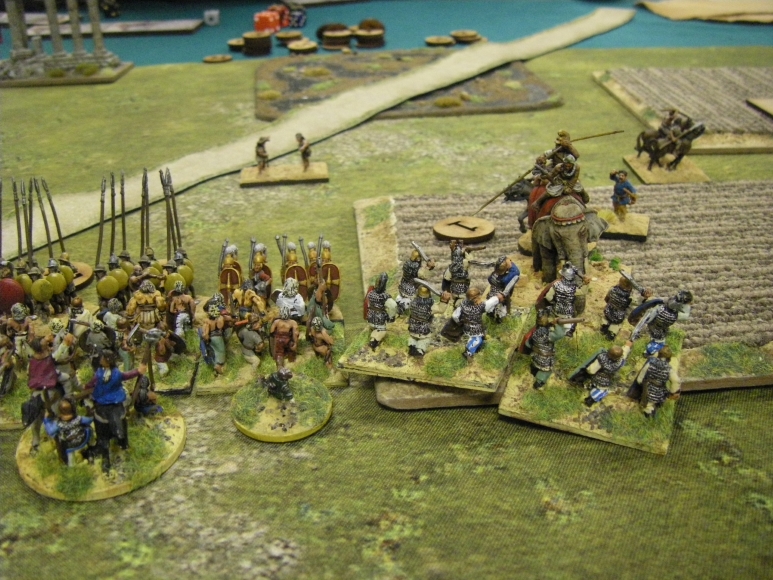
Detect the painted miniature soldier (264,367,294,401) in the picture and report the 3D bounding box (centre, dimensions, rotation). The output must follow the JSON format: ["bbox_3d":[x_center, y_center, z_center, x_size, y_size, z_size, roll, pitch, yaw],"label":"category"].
[{"bbox_3d":[-0.028,0.024,0.223,0.009,0.007,0.006,-17,32,-31],"label":"painted miniature soldier"}]

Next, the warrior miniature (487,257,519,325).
[{"bbox_3d":[0.032,0.000,0.233,0.008,0.017,0.009,9,29,18],"label":"warrior miniature"}]

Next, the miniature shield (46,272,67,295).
[{"bbox_3d":[-0.096,-0.002,0.246,0.006,0.006,0.002,-2,15,-4],"label":"miniature shield"}]

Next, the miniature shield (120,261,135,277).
[{"bbox_3d":[-0.078,-0.005,0.254,0.006,0.006,0.002,-2,15,-4],"label":"miniature shield"}]

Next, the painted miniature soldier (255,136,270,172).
[{"bbox_3d":[-0.053,-0.058,0.367,0.007,0.015,0.007,7,28,13],"label":"painted miniature soldier"}]

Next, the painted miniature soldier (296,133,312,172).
[{"bbox_3d":[-0.037,-0.062,0.381,0.007,0.018,0.006,0,27,-2],"label":"painted miniature soldier"}]

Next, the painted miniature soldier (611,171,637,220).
[{"bbox_3d":[0.089,-0.035,0.318,0.011,0.018,0.007,14,30,24],"label":"painted miniature soldier"}]

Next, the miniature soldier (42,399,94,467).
[{"bbox_3d":[-0.075,0.033,0.200,0.011,0.015,0.009,-8,31,-14],"label":"miniature soldier"}]

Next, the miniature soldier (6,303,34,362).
[{"bbox_3d":[-0.100,0.012,0.230,0.009,0.018,0.008,-4,27,-11],"label":"miniature soldier"}]

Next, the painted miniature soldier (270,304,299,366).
[{"bbox_3d":[-0.028,0.012,0.238,0.007,0.016,0.009,-2,26,0],"label":"painted miniature soldier"}]

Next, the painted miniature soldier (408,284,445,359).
[{"bbox_3d":[0.010,0.008,0.216,0.011,0.019,0.009,6,28,11],"label":"painted miniature soldier"}]

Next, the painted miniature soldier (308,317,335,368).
[{"bbox_3d":[-0.018,0.014,0.236,0.007,0.014,0.008,4,27,11],"label":"painted miniature soldier"}]

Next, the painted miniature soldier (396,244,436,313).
[{"bbox_3d":[0.008,-0.003,0.237,0.010,0.019,0.009,9,29,18],"label":"painted miniature soldier"}]

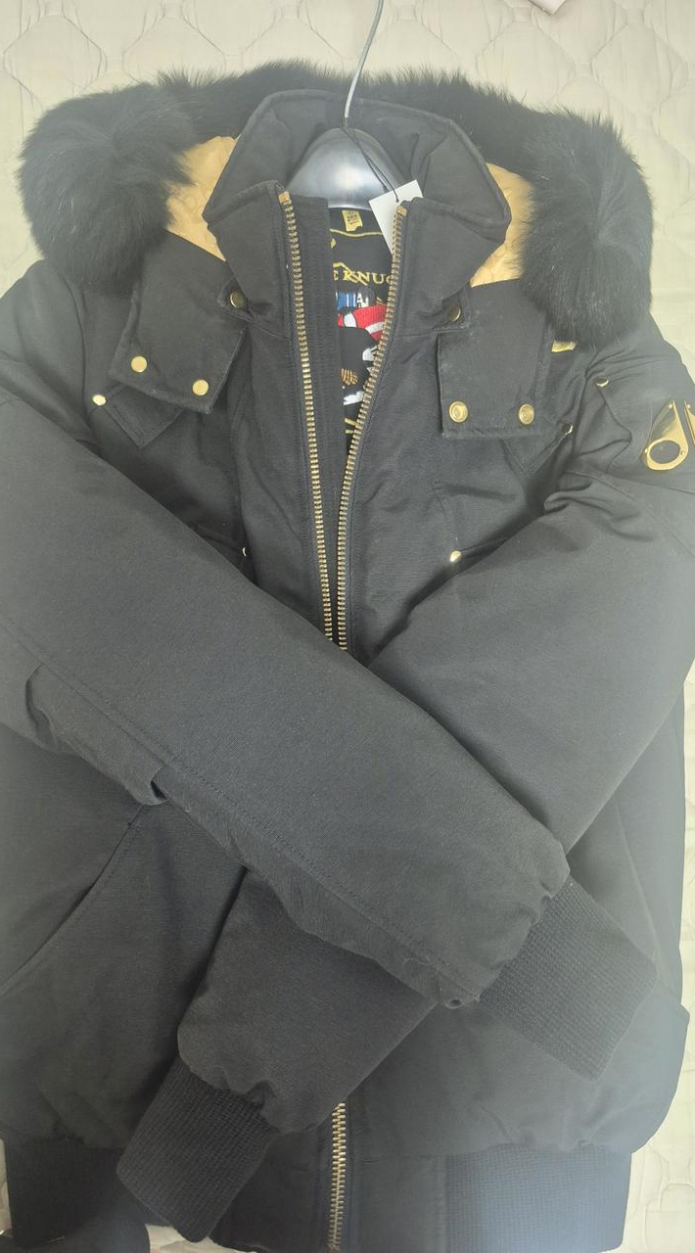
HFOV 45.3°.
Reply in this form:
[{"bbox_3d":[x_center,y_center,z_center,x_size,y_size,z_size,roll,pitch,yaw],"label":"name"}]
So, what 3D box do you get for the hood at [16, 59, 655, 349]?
[{"bbox_3d":[-0.005,-0.338,0.650,0.505,0.165,0.290,0,82,-2],"label":"hood"}]

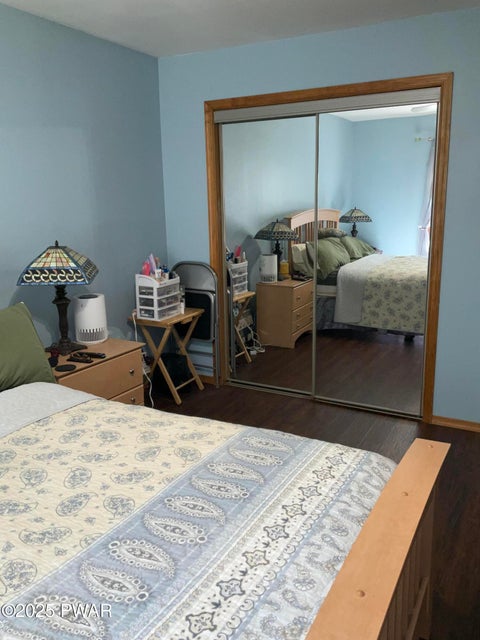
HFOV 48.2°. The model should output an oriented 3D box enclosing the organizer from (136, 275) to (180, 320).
[{"bbox_3d":[-0.572,-0.175,3.786,0.183,0.312,0.256,6,15,28],"label":"organizer"}]

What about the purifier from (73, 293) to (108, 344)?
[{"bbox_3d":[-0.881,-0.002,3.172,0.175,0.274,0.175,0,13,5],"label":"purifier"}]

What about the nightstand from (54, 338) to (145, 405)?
[{"bbox_3d":[-0.885,0.490,3.019,0.400,0.616,0.680,6,15,28],"label":"nightstand"}]

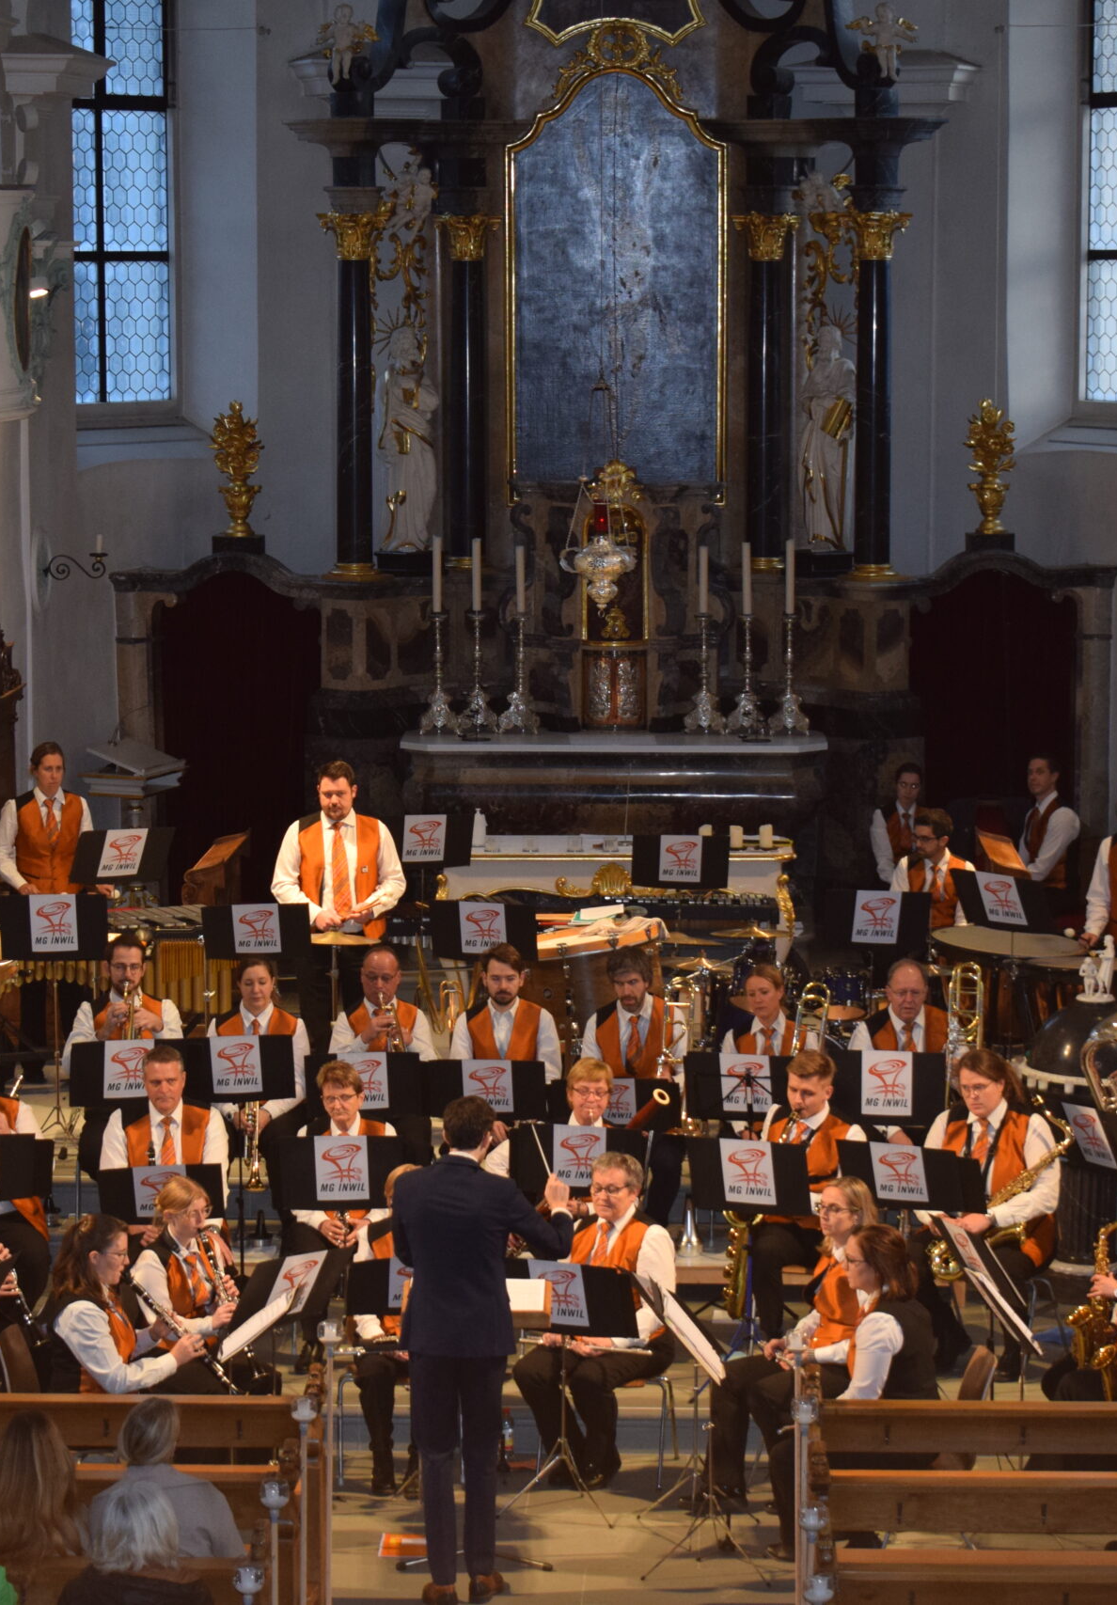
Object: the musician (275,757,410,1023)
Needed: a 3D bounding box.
[{"bbox_3d":[-1.025,0.679,21.055,0.620,1.762,0.420,0,7,-2],"label":"musician"}]

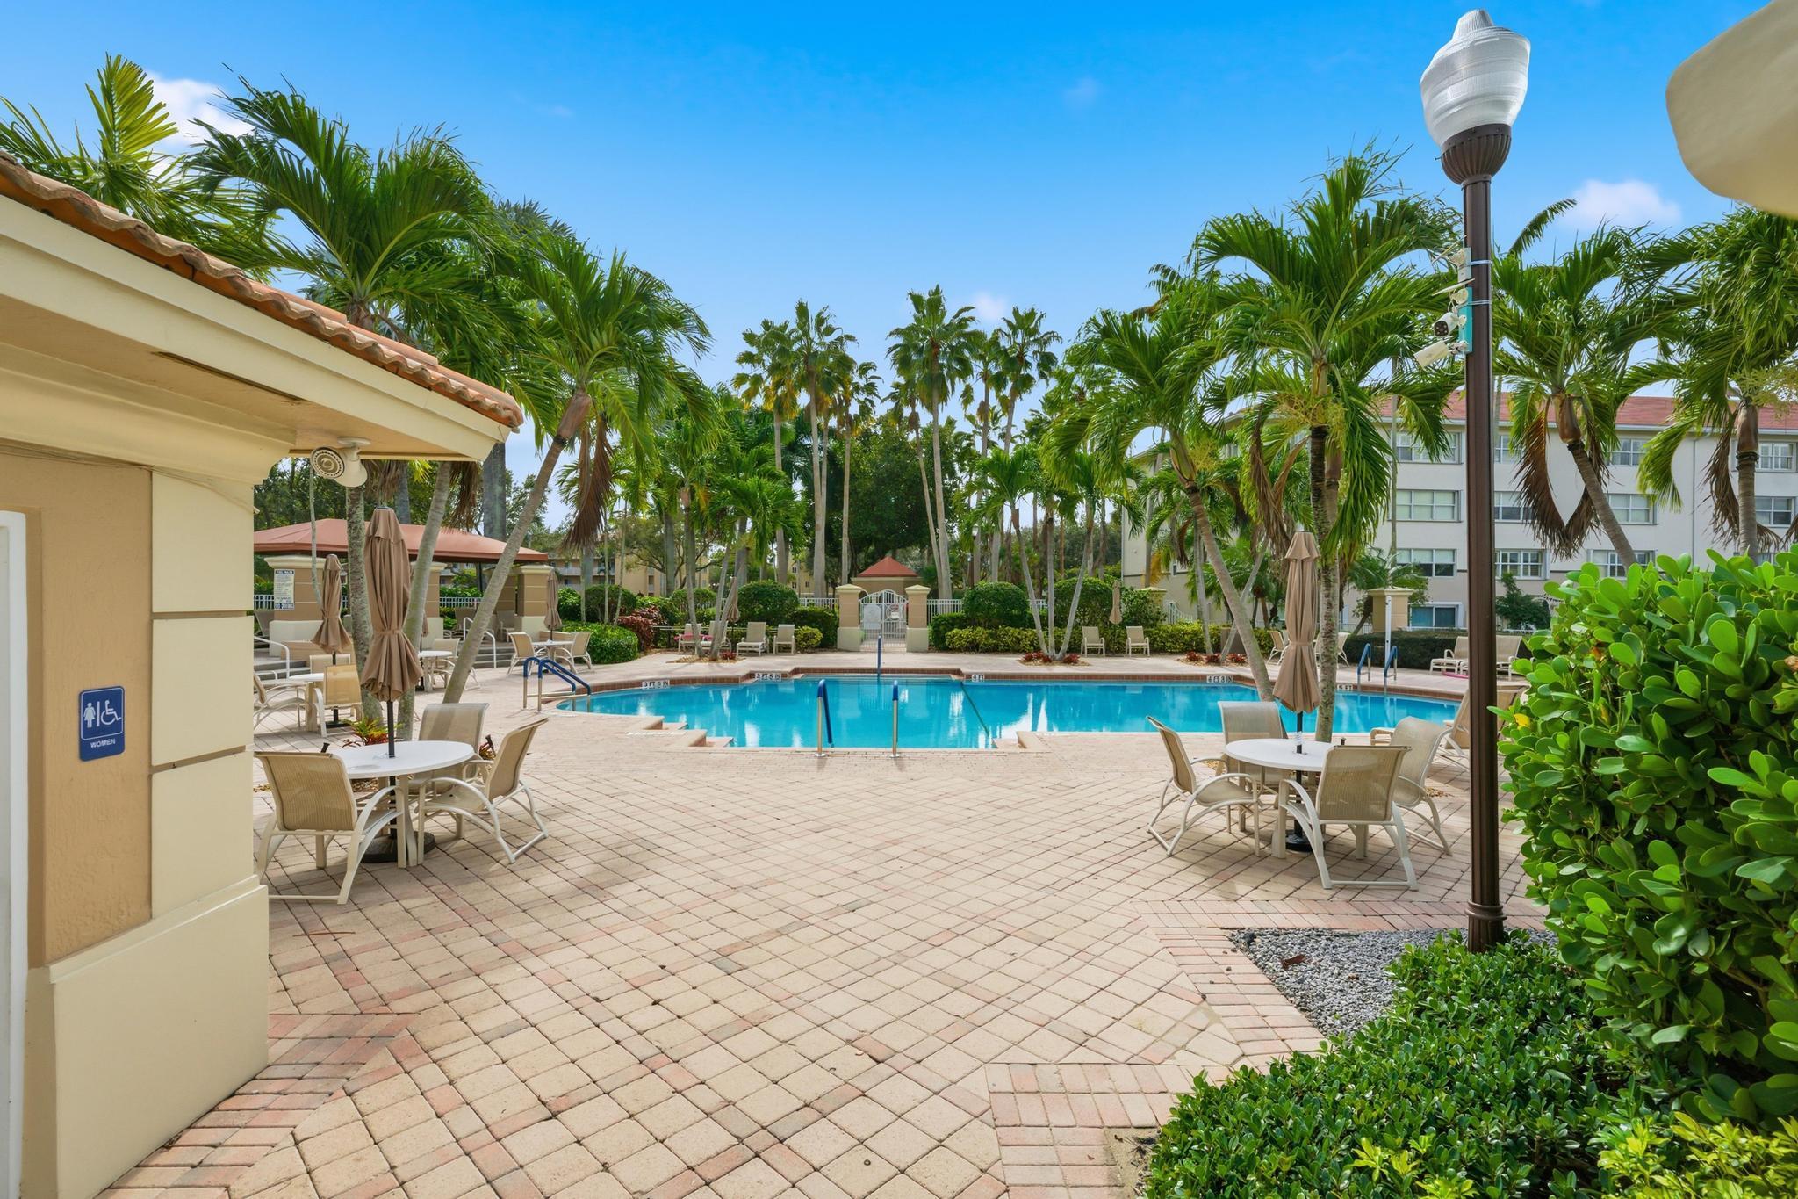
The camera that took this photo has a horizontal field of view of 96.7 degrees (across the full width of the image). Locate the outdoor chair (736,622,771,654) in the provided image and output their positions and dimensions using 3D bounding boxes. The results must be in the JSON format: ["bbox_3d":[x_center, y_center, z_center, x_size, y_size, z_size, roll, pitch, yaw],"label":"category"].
[{"bbox_3d":[-4.720,1.340,25.900,0.720,1.050,1.500,0,0,0],"label":"outdoor chair"}]

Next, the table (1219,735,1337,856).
[{"bbox_3d":[3.120,1.553,6.220,1.110,0.715,1.110,0,0,0],"label":"table"}]

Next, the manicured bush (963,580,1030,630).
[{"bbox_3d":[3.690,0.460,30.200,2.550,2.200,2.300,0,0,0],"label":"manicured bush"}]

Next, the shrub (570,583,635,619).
[{"bbox_3d":[-10.300,0.730,28.000,2.300,2.300,2.200,0,0,0],"label":"shrub"}]

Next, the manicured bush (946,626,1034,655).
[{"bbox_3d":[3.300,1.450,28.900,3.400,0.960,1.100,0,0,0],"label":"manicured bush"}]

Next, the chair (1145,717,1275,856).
[{"bbox_3d":[2.390,1.480,6.360,0.730,0.960,0.630,0,0,0],"label":"chair"}]

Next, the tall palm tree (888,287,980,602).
[{"bbox_3d":[1.428,-5.459,32.500,3.500,14.300,3.500,0,0,0],"label":"tall palm tree"}]

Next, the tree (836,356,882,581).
[{"bbox_3d":[-2.300,-5.400,43.000,3.000,14.600,3.000,0,0,0],"label":"tree"}]

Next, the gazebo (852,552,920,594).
[{"bbox_3d":[-0.750,-0.320,47.000,3.700,4.450,3.700,0,0,17],"label":"gazebo"}]

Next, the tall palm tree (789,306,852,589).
[{"bbox_3d":[-4.200,-6.950,43.000,3.400,17.700,3.400,0,0,0],"label":"tall palm tree"}]

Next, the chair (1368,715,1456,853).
[{"bbox_3d":[3.840,1.427,6.270,0.710,0.940,0.610,0,0,2],"label":"chair"}]

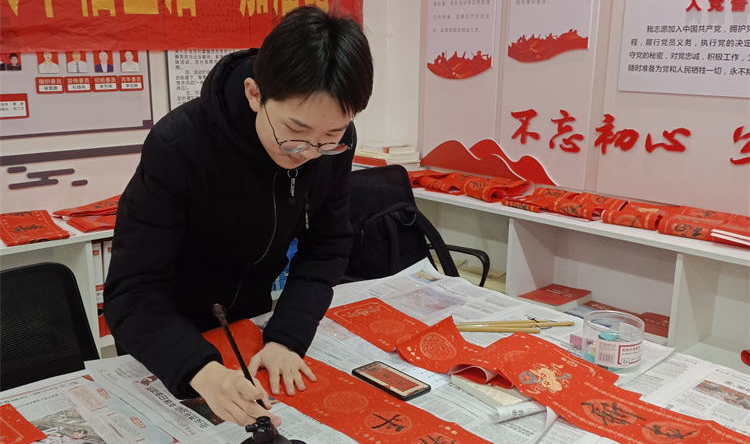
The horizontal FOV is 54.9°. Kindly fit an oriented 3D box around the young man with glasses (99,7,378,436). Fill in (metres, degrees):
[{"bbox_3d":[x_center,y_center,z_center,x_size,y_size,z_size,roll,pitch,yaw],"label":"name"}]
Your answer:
[{"bbox_3d":[-0.379,0.291,1.628,0.830,1.465,0.520,13,18,42],"label":"young man with glasses"}]

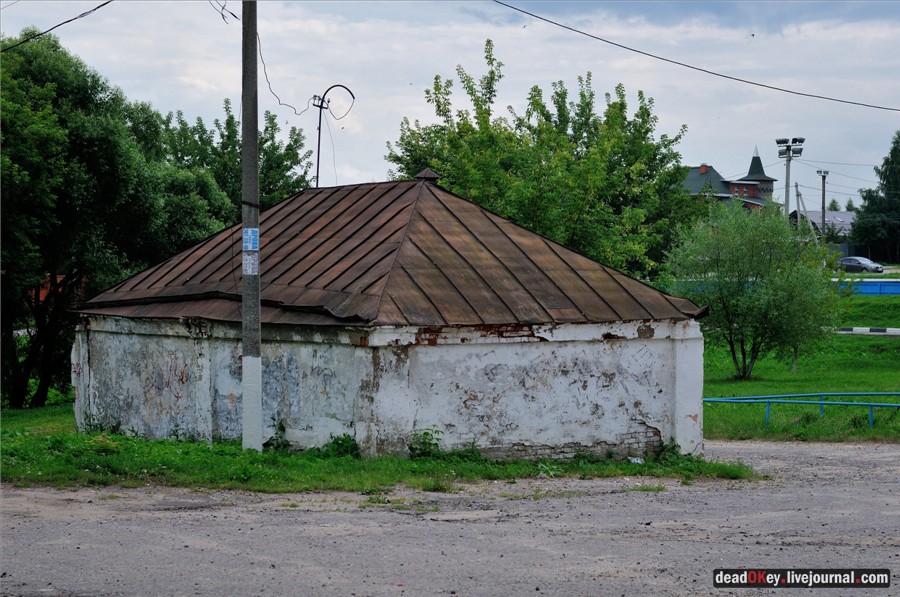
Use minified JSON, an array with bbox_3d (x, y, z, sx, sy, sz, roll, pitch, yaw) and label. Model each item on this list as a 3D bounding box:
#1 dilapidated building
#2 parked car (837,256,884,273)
[{"bbox_3d":[-1.509,0.181,32.701,6.300,4.500,10.900,-1,1,-33],"label":"dilapidated building"},{"bbox_3d":[39.128,-3.204,178.000,4.550,1.460,1.780,0,1,44],"label":"parked car"}]

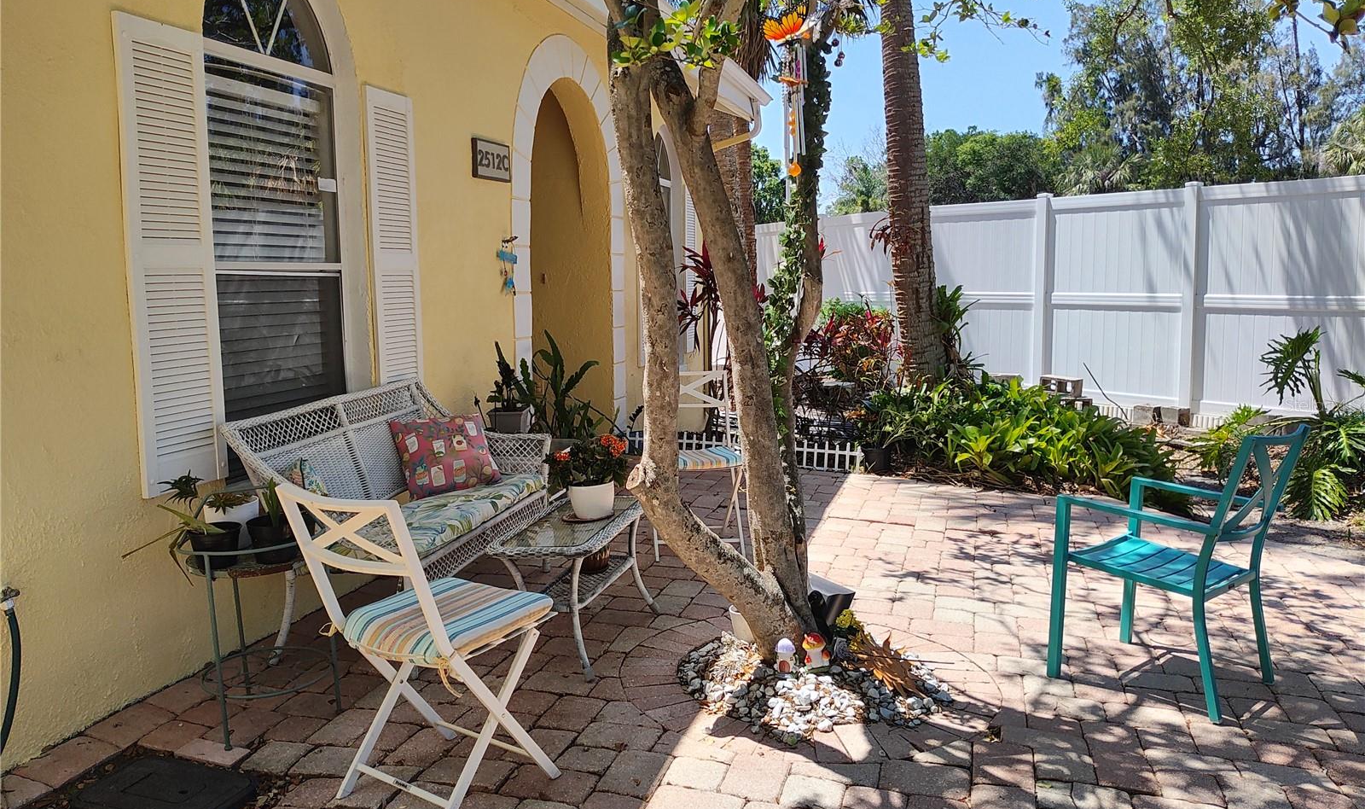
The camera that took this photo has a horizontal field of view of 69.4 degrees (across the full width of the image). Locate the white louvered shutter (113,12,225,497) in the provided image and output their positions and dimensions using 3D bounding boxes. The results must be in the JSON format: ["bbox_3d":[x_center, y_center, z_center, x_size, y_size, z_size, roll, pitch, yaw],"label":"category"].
[{"bbox_3d":[-1.650,-0.464,3.201,0.033,1.482,0.340,2,8,17],"label":"white louvered shutter"}]

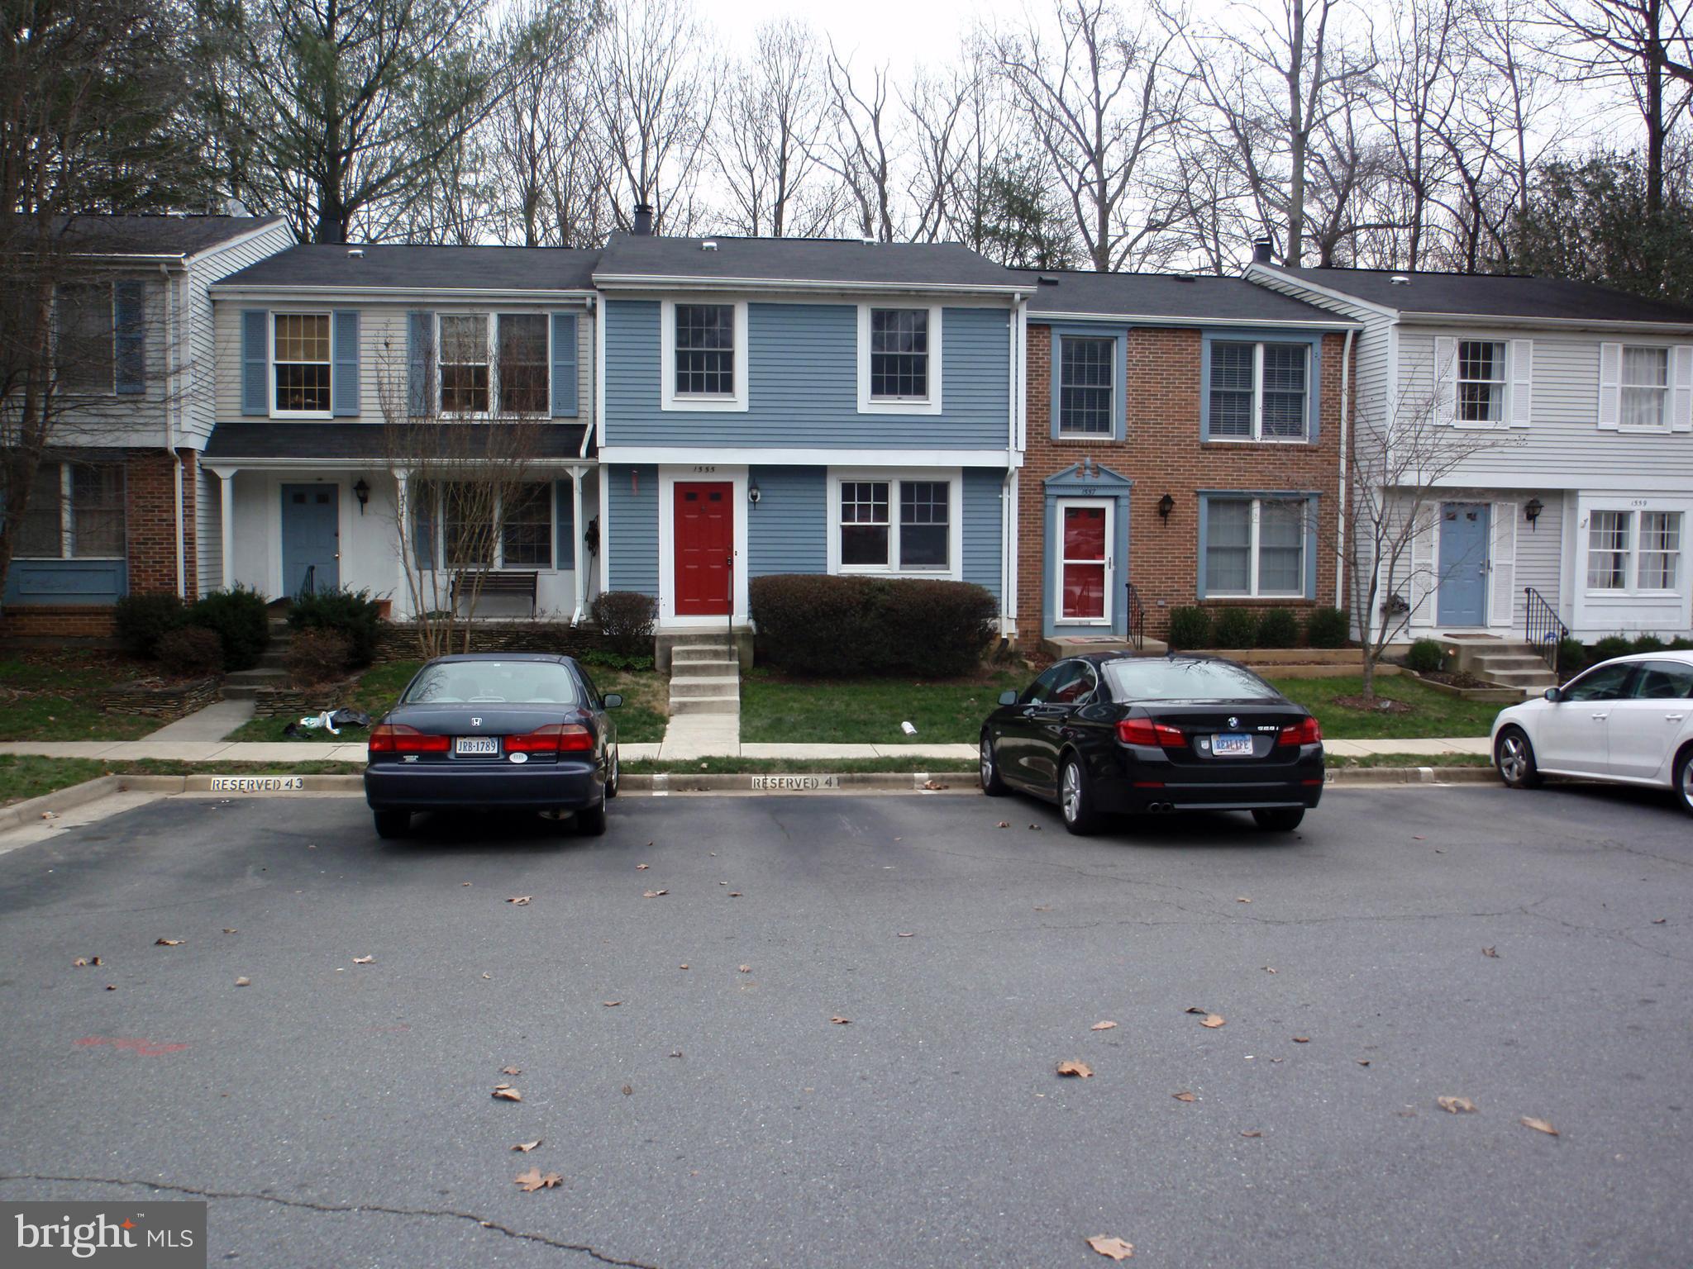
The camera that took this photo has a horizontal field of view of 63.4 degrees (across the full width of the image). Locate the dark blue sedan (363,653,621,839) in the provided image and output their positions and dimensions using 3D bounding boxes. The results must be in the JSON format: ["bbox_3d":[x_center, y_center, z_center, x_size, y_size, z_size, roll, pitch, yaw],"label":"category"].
[{"bbox_3d":[-2.974,0.900,12.173,1.800,1.440,4.790,0,-1,-8],"label":"dark blue sedan"}]

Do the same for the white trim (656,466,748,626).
[{"bbox_3d":[-2.163,-1.330,20.550,1.340,2.380,0.140,0,4,-5],"label":"white trim"}]

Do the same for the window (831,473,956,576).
[{"bbox_3d":[0.718,-1.650,20.660,1.883,1.552,0.120,0,3,-6],"label":"window"}]

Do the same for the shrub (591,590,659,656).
[{"bbox_3d":[-3.171,-0.170,19.600,0.930,0.920,0.930,0,4,-5],"label":"shrub"}]

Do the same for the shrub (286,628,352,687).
[{"bbox_3d":[-6.735,0.279,17.500,0.800,0.720,0.780,0,4,-5],"label":"shrub"}]

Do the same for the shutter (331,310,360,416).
[{"bbox_3d":[-7.552,-4.089,20.660,0.375,1.580,0.050,0,3,-6],"label":"shutter"}]

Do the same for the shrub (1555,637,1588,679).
[{"bbox_3d":[11.009,0.352,20.800,0.520,0.600,0.550,0,4,-5],"label":"shrub"}]

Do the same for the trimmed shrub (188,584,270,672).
[{"bbox_3d":[-8.705,-0.065,19.300,1.170,1.200,1.150,0,4,-6],"label":"trimmed shrub"}]

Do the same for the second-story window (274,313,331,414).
[{"bbox_3d":[-8.177,-4.079,20.600,0.825,1.510,0.120,0,4,-5],"label":"second-story window"}]

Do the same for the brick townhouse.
[{"bbox_3d":[4.942,-3.444,26.364,5.750,6.750,8.800,0,4,-6],"label":"brick townhouse"}]

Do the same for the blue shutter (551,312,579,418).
[{"bbox_3d":[-4.307,-4.120,20.980,0.385,1.590,0.050,0,3,-6],"label":"blue shutter"}]

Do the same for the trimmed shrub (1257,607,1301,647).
[{"bbox_3d":[6.922,-0.106,21.950,0.640,0.640,0.630,0,4,-5],"label":"trimmed shrub"}]

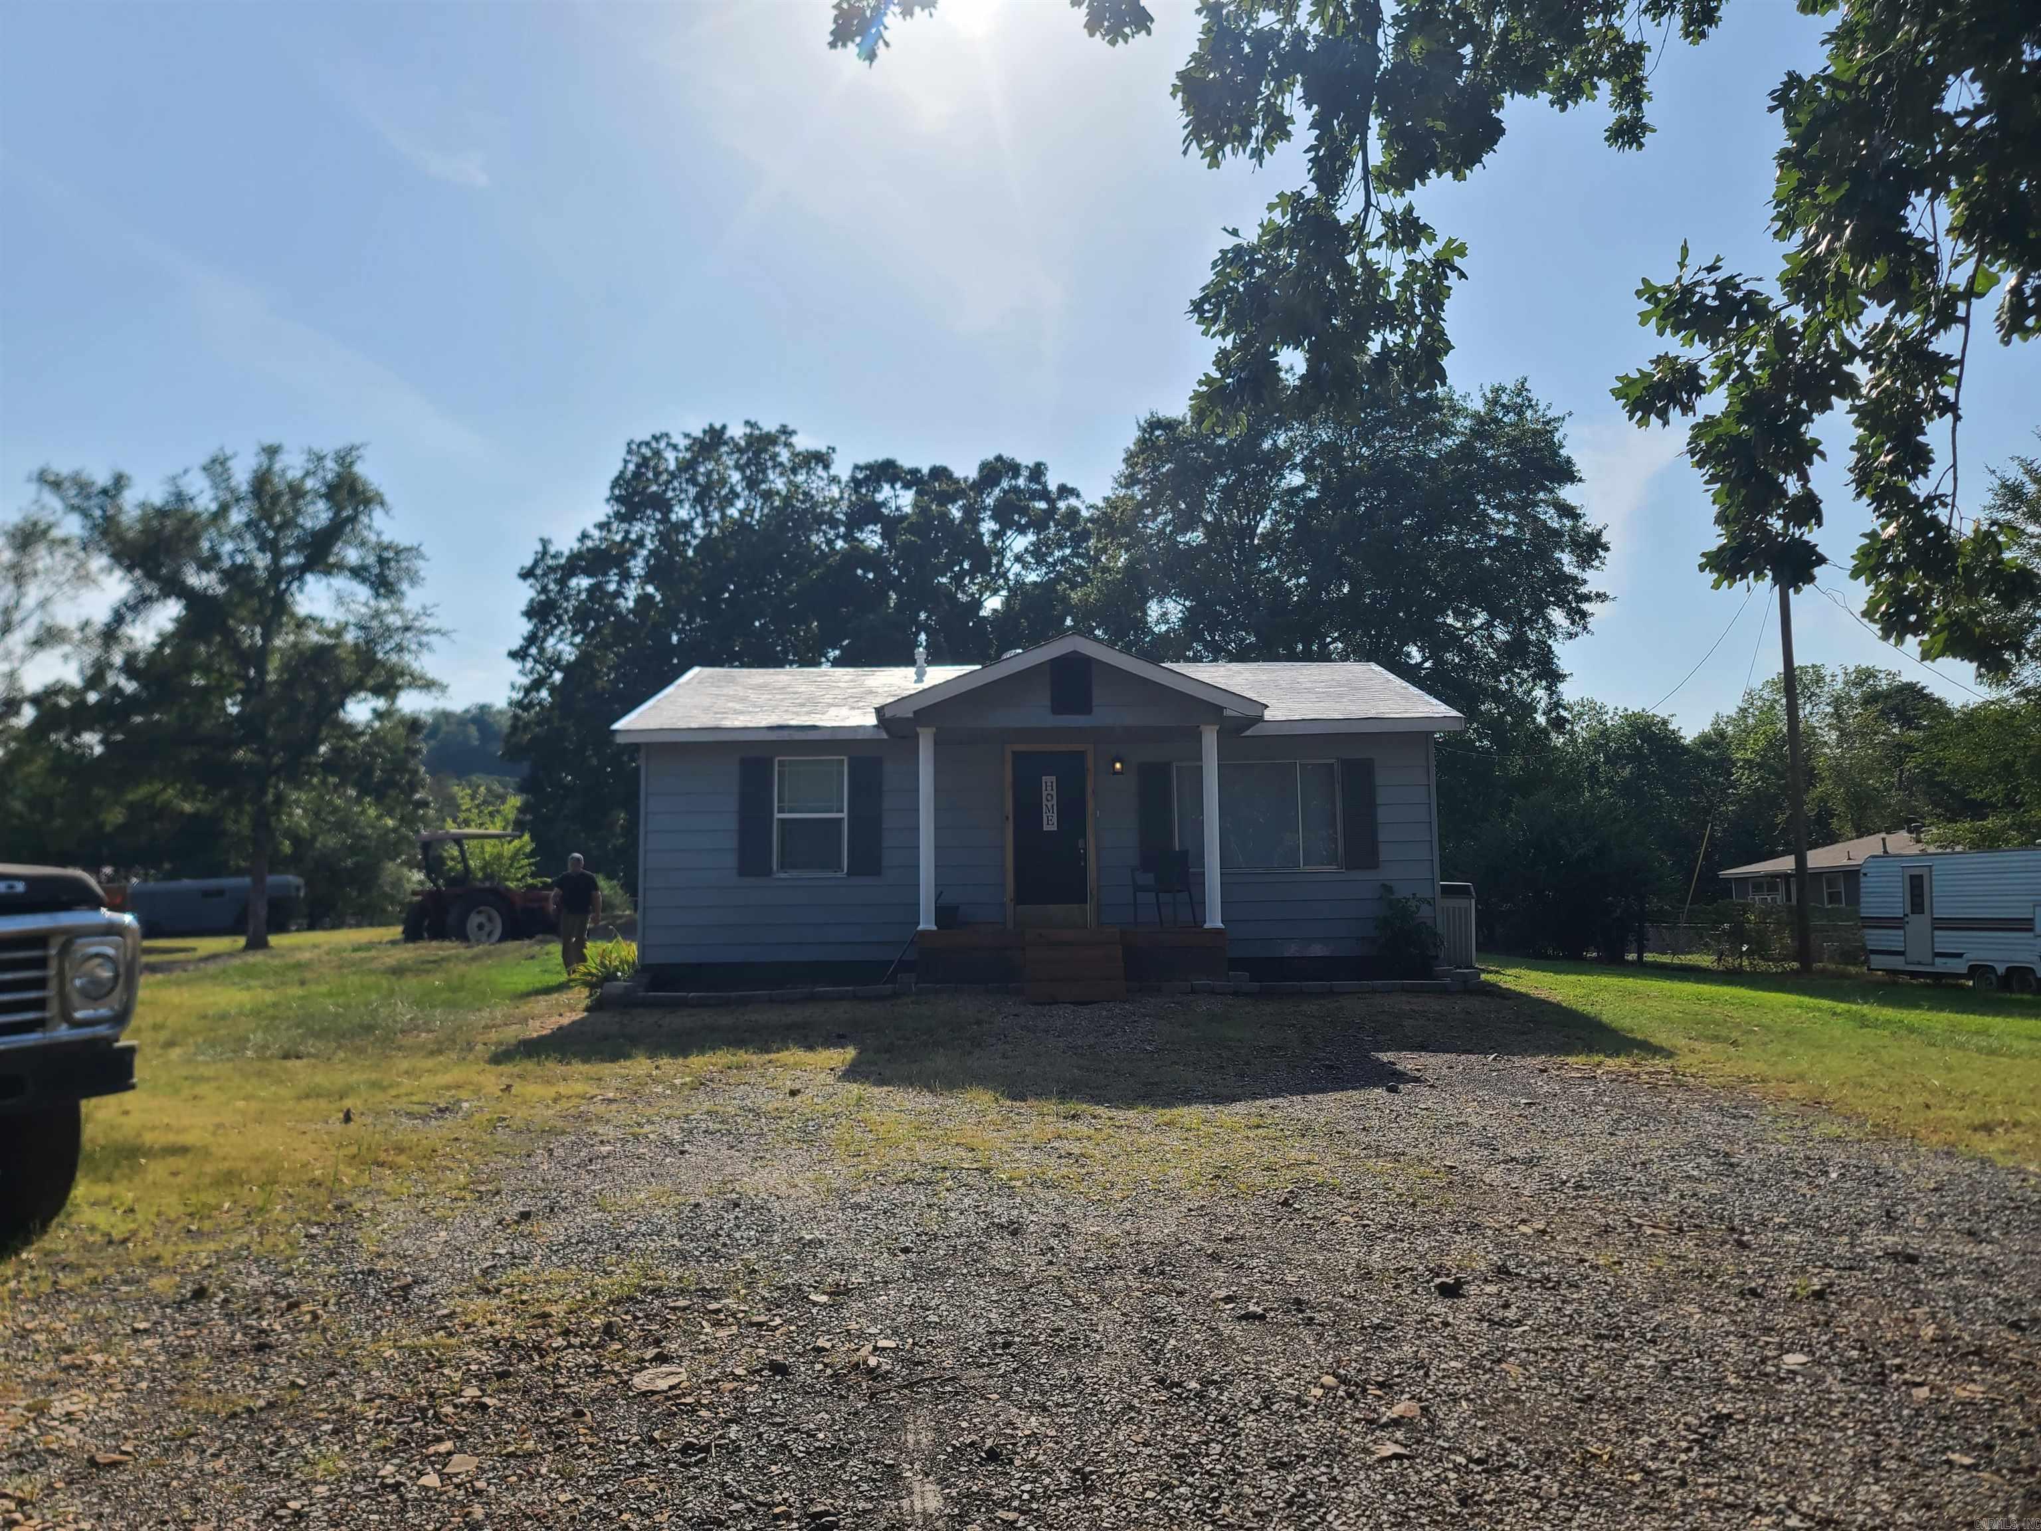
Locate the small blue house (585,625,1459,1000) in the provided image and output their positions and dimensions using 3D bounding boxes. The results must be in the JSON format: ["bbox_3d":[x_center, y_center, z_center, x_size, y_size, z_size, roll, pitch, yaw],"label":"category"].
[{"bbox_3d":[0.238,0.613,20.151,9.700,4.250,10.100,-1,-4,1],"label":"small blue house"}]

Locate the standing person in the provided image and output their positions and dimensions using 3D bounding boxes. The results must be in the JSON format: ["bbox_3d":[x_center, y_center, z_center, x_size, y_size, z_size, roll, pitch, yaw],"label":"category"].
[{"bbox_3d":[-6.337,2.125,21.012,0.680,1.770,0.450,0,-4,-11],"label":"standing person"}]

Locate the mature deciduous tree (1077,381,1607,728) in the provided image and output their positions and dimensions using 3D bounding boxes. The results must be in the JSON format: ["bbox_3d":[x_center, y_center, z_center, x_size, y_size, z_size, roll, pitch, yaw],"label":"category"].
[{"bbox_3d":[8.372,-2.767,38.250,13.766,14.642,13.078,-1,-4,0],"label":"mature deciduous tree"}]

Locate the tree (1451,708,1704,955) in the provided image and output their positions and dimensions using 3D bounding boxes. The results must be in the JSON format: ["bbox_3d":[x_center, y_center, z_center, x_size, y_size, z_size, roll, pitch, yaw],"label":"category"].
[{"bbox_3d":[13.023,1.442,33.968,5.783,5.888,5.783,-1,-4,0],"label":"tree"}]

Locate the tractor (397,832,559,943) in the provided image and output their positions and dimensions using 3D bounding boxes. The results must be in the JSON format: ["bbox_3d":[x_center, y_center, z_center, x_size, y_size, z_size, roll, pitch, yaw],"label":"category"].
[{"bbox_3d":[-10.227,2.534,29.305,1.800,2.500,3.500,-4,-5,41],"label":"tractor"}]

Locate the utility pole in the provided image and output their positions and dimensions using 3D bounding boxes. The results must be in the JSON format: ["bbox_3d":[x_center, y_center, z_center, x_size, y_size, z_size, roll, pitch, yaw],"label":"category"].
[{"bbox_3d":[16.303,-0.142,31.061,0.300,8.927,0.300,-1,-4,0],"label":"utility pole"}]

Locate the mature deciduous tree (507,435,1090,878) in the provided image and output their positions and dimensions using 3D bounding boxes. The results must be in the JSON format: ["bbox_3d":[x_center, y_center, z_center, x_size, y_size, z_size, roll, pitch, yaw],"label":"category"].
[{"bbox_3d":[-5.696,-2.149,37.219,14.691,13.199,12.487,-1,-4,0],"label":"mature deciduous tree"}]

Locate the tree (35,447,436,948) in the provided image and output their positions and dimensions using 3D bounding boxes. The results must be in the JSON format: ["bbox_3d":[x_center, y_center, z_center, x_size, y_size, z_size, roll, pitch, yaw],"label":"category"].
[{"bbox_3d":[-17.977,-1.608,33.686,9.209,11.509,8.748,-1,-4,0],"label":"tree"}]

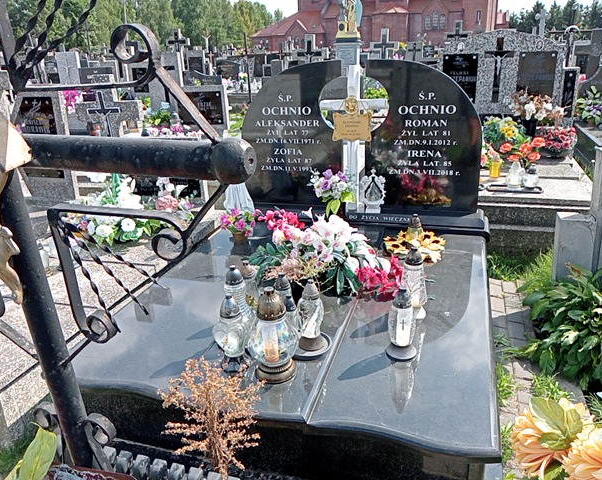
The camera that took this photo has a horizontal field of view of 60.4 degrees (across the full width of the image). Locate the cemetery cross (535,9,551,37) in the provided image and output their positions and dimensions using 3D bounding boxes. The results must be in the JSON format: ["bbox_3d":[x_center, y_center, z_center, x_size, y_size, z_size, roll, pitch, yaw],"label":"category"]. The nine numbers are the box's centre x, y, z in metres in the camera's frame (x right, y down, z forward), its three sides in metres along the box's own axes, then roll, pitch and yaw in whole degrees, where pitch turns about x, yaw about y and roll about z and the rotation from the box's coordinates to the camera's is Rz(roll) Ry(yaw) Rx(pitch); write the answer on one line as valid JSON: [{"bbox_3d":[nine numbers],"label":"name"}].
[{"bbox_3d":[6.558,-5.868,14.000,0.430,0.850,0.130,4,23,17],"label":"cemetery cross"}]

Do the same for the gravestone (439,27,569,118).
[{"bbox_3d":[2.158,-1.810,5.625,1.274,0.868,0.150,4,22,17],"label":"gravestone"}]

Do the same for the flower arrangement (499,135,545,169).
[{"bbox_3d":[2.011,-0.797,4.701,0.370,0.314,0.300,4,22,17],"label":"flower arrangement"}]

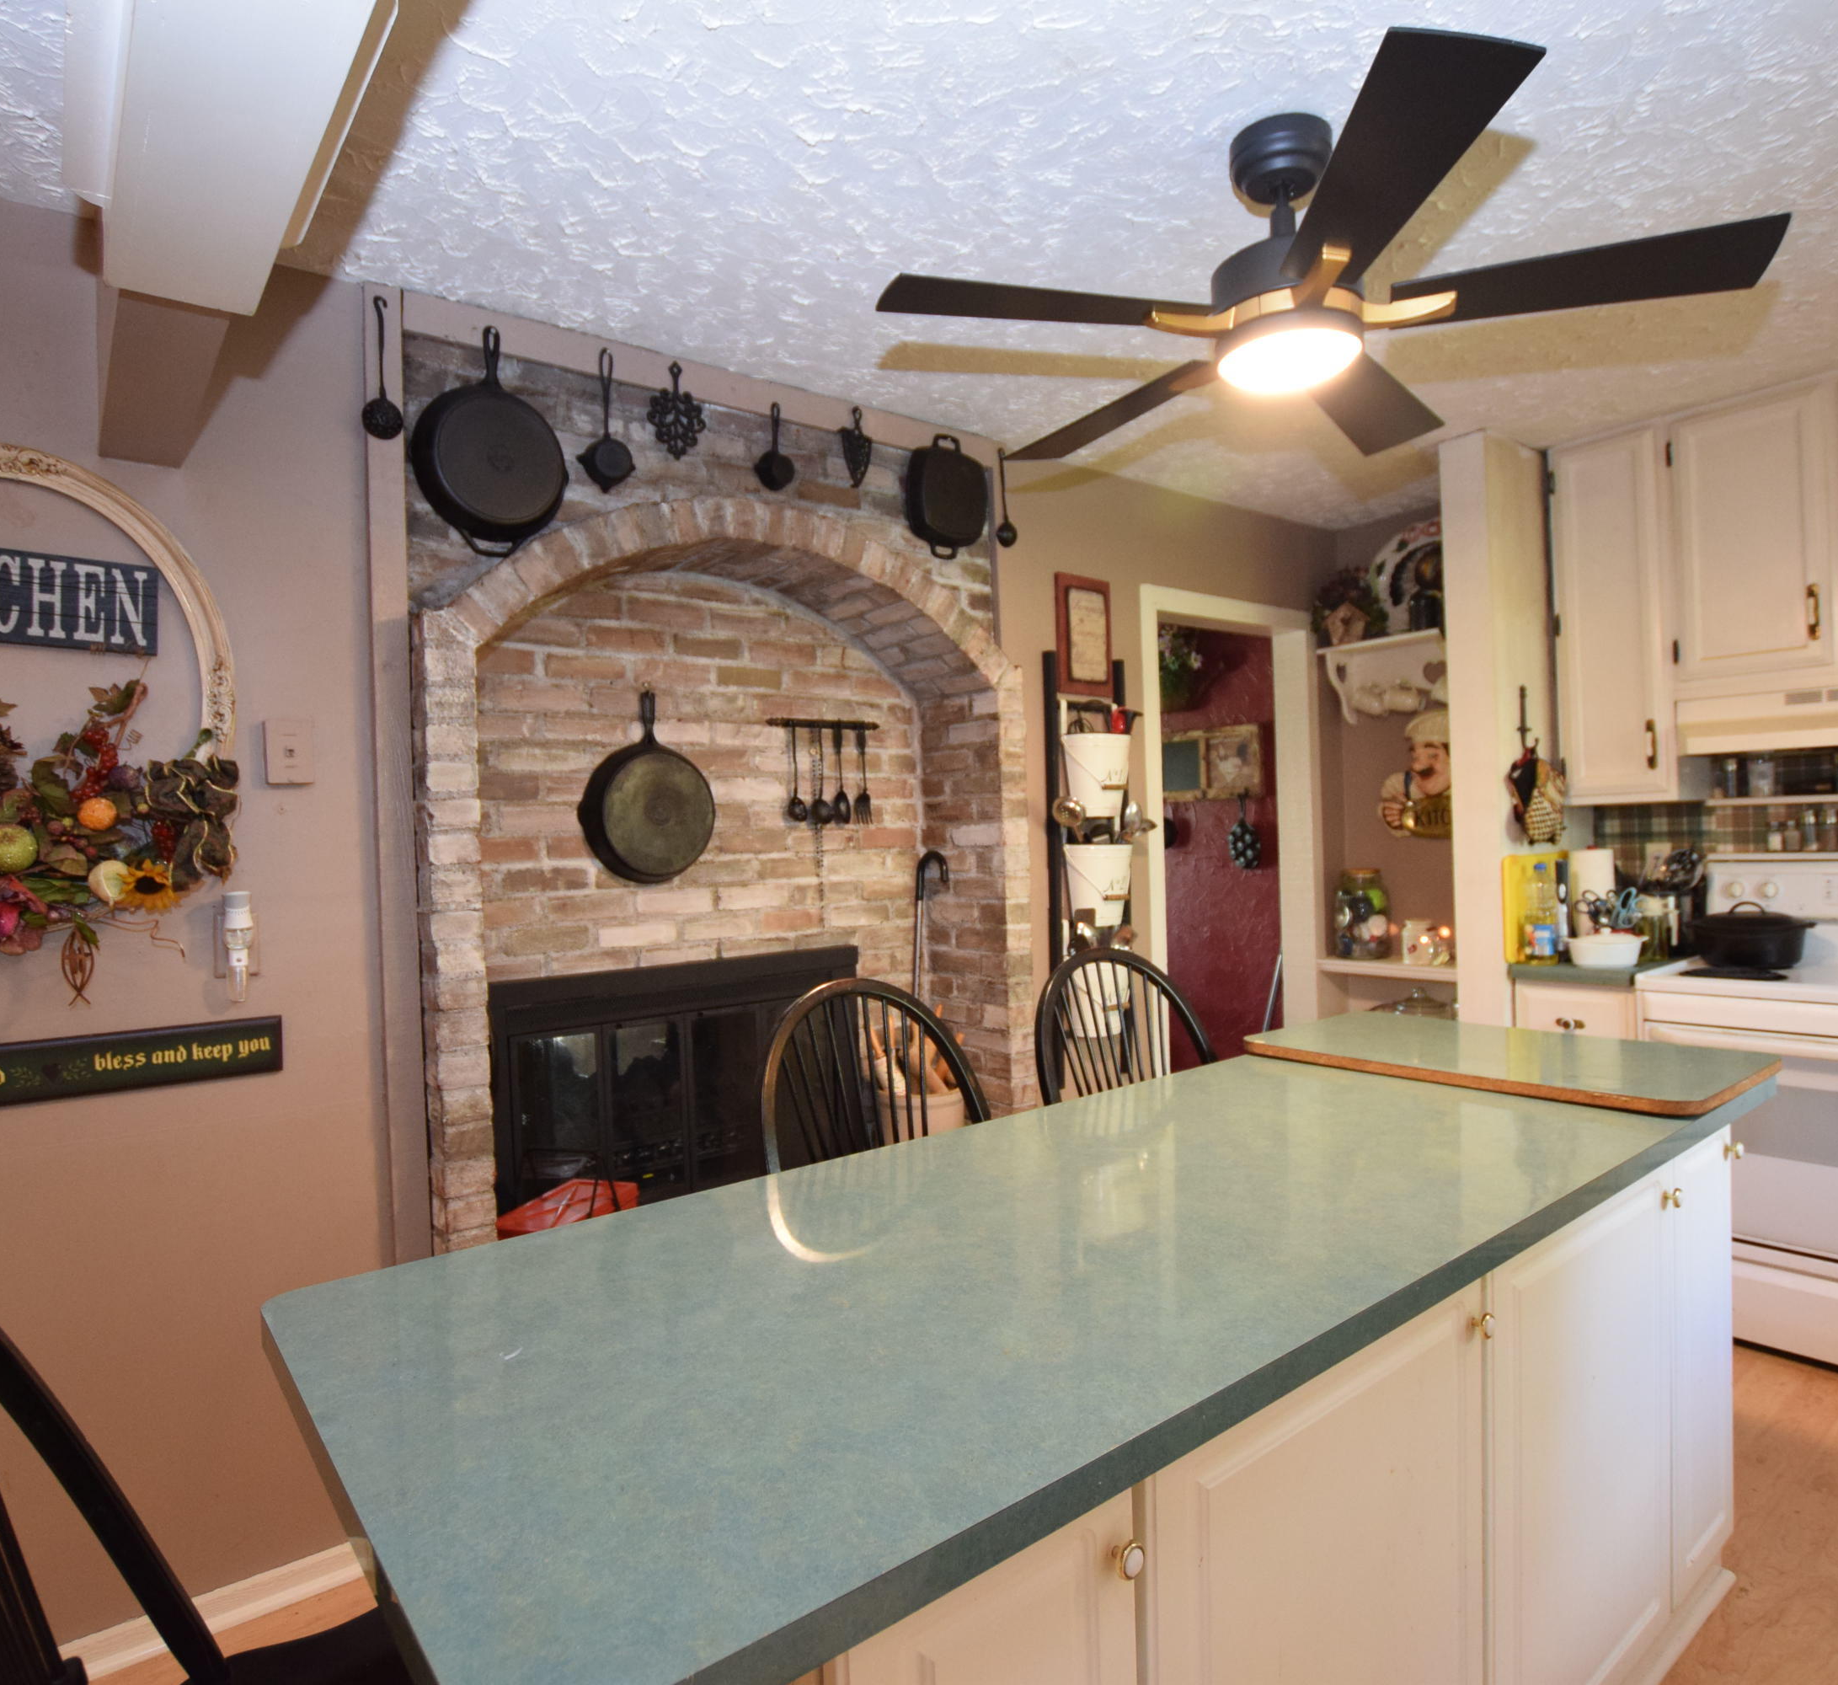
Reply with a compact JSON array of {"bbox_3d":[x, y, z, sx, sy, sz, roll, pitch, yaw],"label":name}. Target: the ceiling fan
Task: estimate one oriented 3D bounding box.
[{"bbox_3d":[0.616,-0.980,1.764,1.300,0.375,1.280,-1,1,39],"label":"ceiling fan"}]

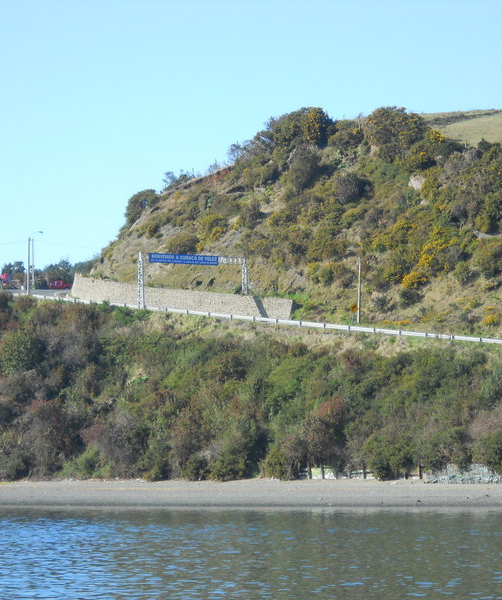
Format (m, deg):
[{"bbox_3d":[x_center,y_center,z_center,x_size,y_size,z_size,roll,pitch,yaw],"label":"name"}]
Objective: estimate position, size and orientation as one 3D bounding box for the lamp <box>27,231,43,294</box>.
[{"bbox_3d":[-25.400,-4.385,365.000,2.000,7.600,0.350,2,-4,-29],"label":"lamp"}]

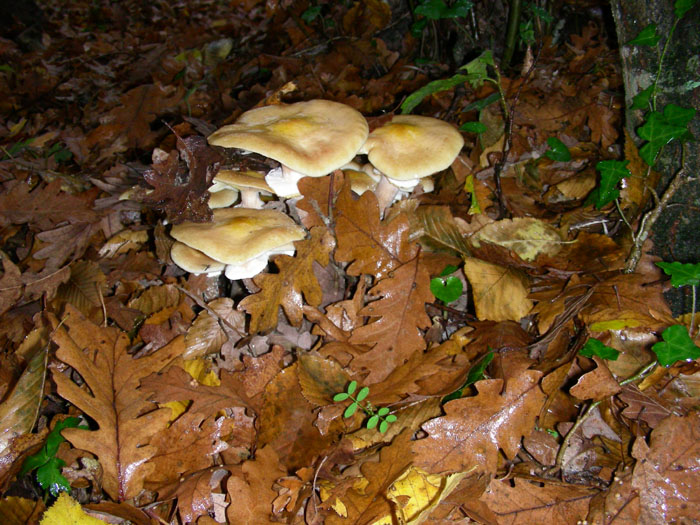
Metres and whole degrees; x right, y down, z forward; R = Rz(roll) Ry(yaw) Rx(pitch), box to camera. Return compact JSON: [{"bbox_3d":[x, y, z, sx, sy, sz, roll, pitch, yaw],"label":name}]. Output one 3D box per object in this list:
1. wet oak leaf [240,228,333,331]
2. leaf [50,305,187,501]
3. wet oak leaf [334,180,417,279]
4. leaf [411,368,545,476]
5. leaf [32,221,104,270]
[{"bbox_3d":[-0.046,0.010,0.554,0.068,0.020,0.101,26,62,16],"label":"wet oak leaf"},{"bbox_3d":[-0.145,0.078,0.483,0.088,0.020,0.164,-9,43,-10],"label":"leaf"},{"bbox_3d":[0.009,-0.023,0.593,0.070,0.020,0.082,-42,71,-18],"label":"wet oak leaf"},{"bbox_3d":[0.101,0.119,0.573,0.129,0.022,0.073,-28,48,-25],"label":"leaf"},{"bbox_3d":[-0.224,-0.015,0.617,0.059,0.015,0.058,-26,50,-25],"label":"leaf"}]

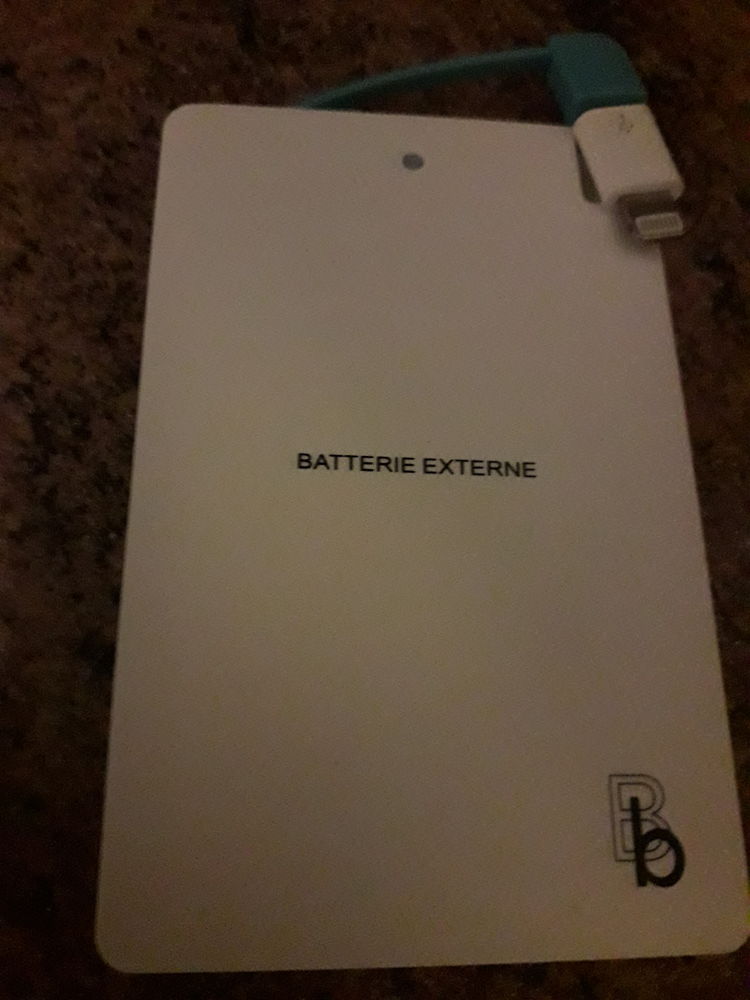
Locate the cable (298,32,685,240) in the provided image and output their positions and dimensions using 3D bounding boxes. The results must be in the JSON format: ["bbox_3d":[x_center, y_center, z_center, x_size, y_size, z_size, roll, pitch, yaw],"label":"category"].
[{"bbox_3d":[0.015,-0.048,0.108,0.050,0.012,0.037,-8,74,-7],"label":"cable"}]

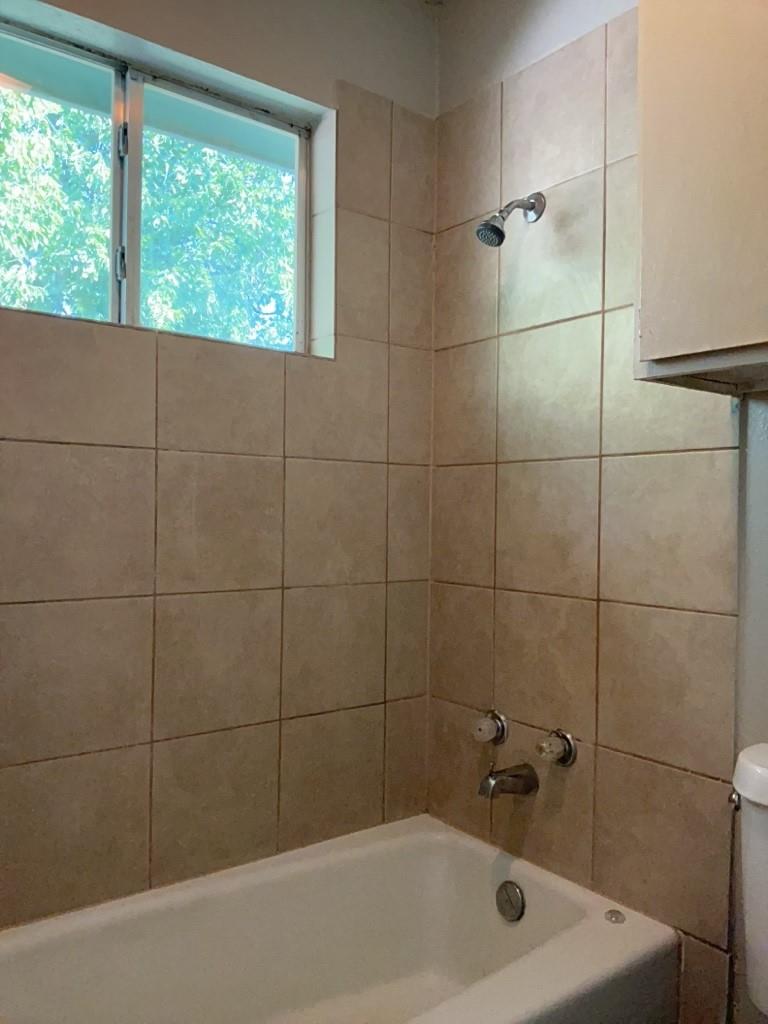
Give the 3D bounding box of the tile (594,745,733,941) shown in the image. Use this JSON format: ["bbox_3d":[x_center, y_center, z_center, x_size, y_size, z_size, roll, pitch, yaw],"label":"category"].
[{"bbox_3d":[0.553,0.656,1.598,0.012,0.305,0.304,1,0,-38],"label":"tile"}]

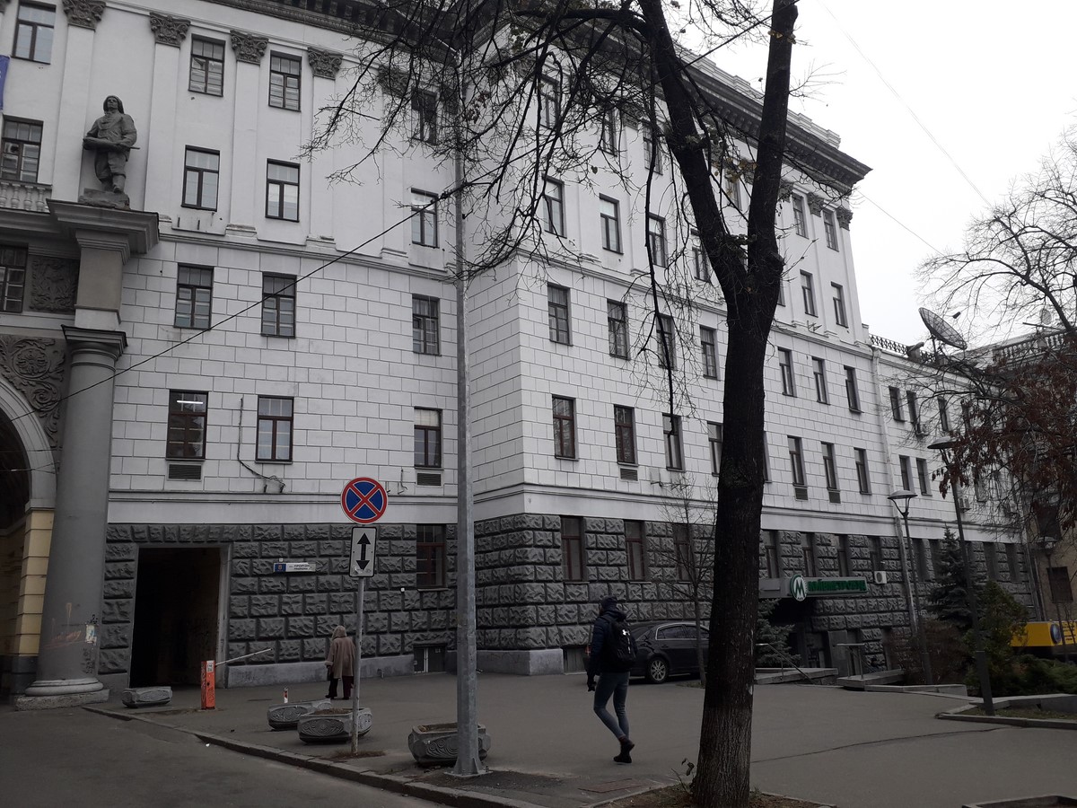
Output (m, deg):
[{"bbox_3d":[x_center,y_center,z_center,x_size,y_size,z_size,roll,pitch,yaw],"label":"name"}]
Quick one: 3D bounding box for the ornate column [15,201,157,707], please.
[{"bbox_3d":[-12.038,1.108,22.294,2.750,13.090,1.900,4,-16,-23],"label":"ornate column"}]

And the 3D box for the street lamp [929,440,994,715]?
[{"bbox_3d":[6.125,2.407,12.093,0.500,3.906,0.500,-8,-15,19],"label":"street lamp"}]

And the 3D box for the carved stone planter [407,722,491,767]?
[{"bbox_3d":[-0.987,3.819,9.439,0.900,0.390,0.640,0,-15,-10],"label":"carved stone planter"}]

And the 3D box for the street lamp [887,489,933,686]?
[{"bbox_3d":[7.577,3.611,16.728,0.600,3.800,0.600,-3,-14,0],"label":"street lamp"}]

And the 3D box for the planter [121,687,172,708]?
[{"bbox_3d":[-8.508,6.369,18.320,0.900,0.400,0.900,11,-20,-42],"label":"planter"}]

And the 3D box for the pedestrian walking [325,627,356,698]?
[{"bbox_3d":[-4.475,5.856,19.045,0.600,1.570,0.450,2,-15,-17],"label":"pedestrian walking"}]

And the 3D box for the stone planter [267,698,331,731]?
[{"bbox_3d":[-3.851,5.030,13.599,0.900,0.400,0.900,-4,-14,5],"label":"stone planter"}]

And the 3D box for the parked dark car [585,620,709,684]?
[{"bbox_3d":[3.319,6.380,21.923,4.750,1.460,1.830,9,-18,-38],"label":"parked dark car"}]

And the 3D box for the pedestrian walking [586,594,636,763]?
[{"bbox_3d":[0.798,3.016,9.265,0.580,1.740,0.520,-14,-19,39],"label":"pedestrian walking"}]

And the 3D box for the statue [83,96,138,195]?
[{"bbox_3d":[-12.421,-7.533,24.411,1.420,3.100,1.000,4,-16,-23],"label":"statue"}]

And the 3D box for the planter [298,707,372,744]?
[{"bbox_3d":[-2.839,4.485,11.706,0.900,0.390,0.640,-6,-15,12],"label":"planter"}]

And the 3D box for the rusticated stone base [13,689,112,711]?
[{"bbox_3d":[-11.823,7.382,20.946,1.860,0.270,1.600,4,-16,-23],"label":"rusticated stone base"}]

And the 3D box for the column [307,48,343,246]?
[{"bbox_3d":[-7.548,-9.108,29.586,1.200,7.600,0.500,4,-16,-23],"label":"column"}]

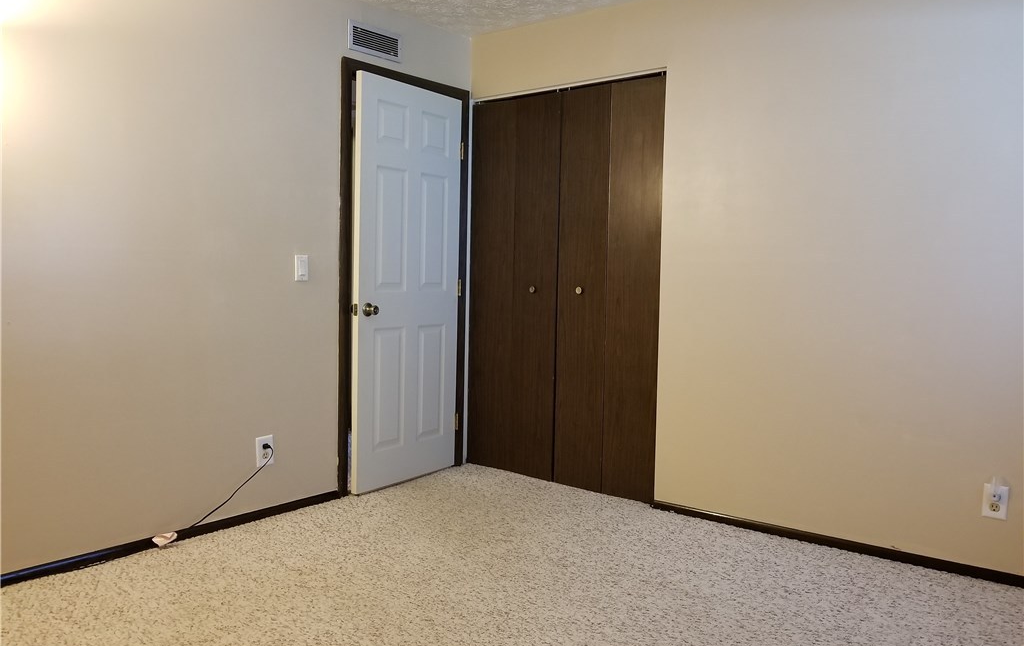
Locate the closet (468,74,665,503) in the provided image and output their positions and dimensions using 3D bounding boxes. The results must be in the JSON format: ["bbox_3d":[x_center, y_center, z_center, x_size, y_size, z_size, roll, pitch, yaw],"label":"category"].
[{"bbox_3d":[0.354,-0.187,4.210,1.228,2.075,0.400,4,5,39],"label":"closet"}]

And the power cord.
[{"bbox_3d":[-1.193,0.699,3.333,0.045,0.295,0.399,4,5,39],"label":"power cord"}]

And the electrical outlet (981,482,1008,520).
[{"bbox_3d":[1.786,0.663,2.844,0.076,0.121,0.020,4,5,39],"label":"electrical outlet"}]

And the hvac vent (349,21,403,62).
[{"bbox_3d":[-0.668,-1.398,3.823,0.025,0.139,0.345,4,5,39],"label":"hvac vent"}]

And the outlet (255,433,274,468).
[{"bbox_3d":[-1.103,0.578,3.456,0.020,0.127,0.080,4,5,39],"label":"outlet"}]

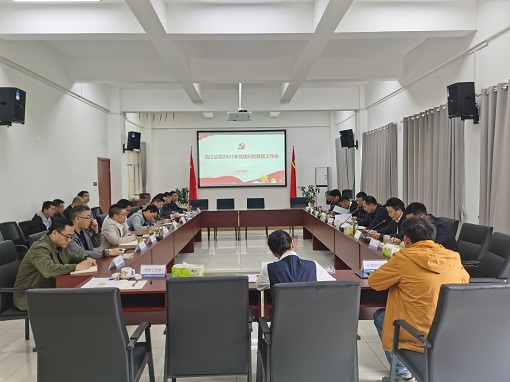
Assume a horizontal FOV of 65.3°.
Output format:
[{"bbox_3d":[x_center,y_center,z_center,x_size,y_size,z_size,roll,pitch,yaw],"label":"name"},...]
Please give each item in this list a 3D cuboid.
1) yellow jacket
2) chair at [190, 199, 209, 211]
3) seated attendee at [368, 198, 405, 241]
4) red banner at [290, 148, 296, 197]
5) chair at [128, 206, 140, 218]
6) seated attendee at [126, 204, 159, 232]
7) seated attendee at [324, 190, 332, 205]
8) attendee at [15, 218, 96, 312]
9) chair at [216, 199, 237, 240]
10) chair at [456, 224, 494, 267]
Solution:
[{"bbox_3d":[1.209,0.683,2.811,0.690,0.710,0.620,-1,2,-6],"label":"yellow jacket"},{"bbox_3d":[-1.403,0.733,10.161,0.570,0.990,0.630,-1,2,-1],"label":"chair"},{"bbox_3d":[1.940,0.736,5.237,0.780,1.280,0.570,-1,2,-14],"label":"seated attendee"},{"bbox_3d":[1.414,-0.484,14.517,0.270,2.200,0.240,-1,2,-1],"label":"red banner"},{"bbox_3d":[-2.129,0.824,8.000,0.630,0.990,0.570,-1,2,-1],"label":"chair"},{"bbox_3d":[-1.957,0.811,6.476,0.770,1.150,0.560,-1,2,7],"label":"seated attendee"},{"bbox_3d":[1.913,0.610,9.236,0.750,1.260,0.550,-1,2,-10],"label":"seated attendee"},{"bbox_3d":[-1.708,0.850,3.525,0.780,1.250,0.570,-1,2,-1],"label":"attendee"},{"bbox_3d":[-0.736,0.719,10.171,0.570,0.990,0.630,-1,2,-1],"label":"chair"},{"bbox_3d":[2.275,0.897,4.482,0.620,1.000,0.570,-1,2,-13],"label":"chair"}]

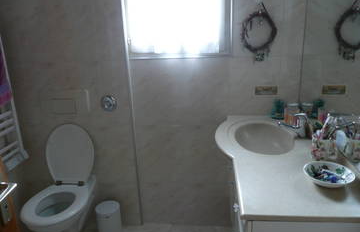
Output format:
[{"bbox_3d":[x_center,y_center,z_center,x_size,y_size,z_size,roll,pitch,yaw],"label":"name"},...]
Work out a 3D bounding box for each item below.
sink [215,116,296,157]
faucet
[{"bbox_3d":[0.405,0.173,1.632,0.410,0.160,0.660,-1,15,5],"label":"sink"},{"bbox_3d":[0.598,0.050,1.532,0.170,0.126,0.050,-1,15,5],"label":"faucet"}]

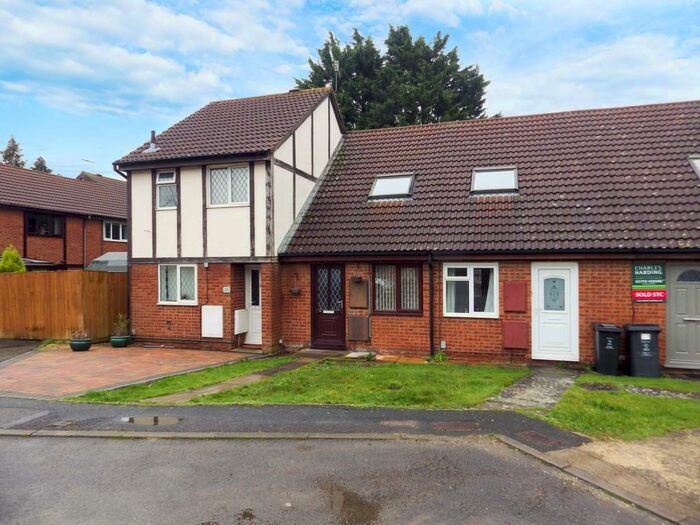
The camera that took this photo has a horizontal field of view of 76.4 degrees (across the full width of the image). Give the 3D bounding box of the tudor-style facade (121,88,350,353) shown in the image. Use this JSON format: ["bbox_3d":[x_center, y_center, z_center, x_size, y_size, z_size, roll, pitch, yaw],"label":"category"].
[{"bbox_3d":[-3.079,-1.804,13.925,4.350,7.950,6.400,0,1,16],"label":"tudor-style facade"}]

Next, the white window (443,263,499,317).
[{"bbox_3d":[2.670,0.615,9.785,1.170,1.205,0.100,0,1,16],"label":"white window"}]

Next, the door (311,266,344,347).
[{"bbox_3d":[-0.503,1.061,10.709,0.875,2.030,0.100,0,1,16],"label":"door"}]

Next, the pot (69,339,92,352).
[{"bbox_3d":[-6.558,2.031,10.850,0.540,0.250,0.540,-1,1,0],"label":"pot"}]

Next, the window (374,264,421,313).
[{"bbox_3d":[1.109,0.628,10.236,1.140,1.170,0.100,0,1,16],"label":"window"}]

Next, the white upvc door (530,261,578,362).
[{"bbox_3d":[4.297,1.026,9.322,0.910,2.045,0.100,0,1,16],"label":"white upvc door"}]

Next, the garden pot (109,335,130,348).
[{"bbox_3d":[-5.870,2.042,11.400,0.540,0.250,0.540,-1,1,0],"label":"garden pot"}]

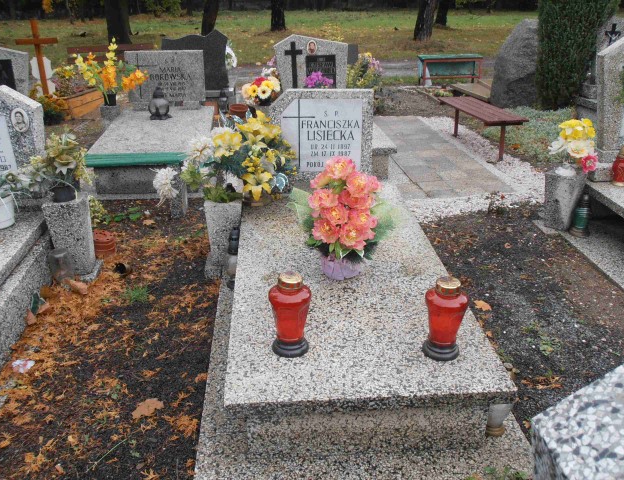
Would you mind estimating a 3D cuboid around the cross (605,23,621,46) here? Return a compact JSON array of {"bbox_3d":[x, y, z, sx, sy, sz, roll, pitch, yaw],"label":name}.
[{"bbox_3d":[2.662,-1.798,6.061,0.130,0.240,0.035,-1,24,-3],"label":"cross"}]

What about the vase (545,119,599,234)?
[{"bbox_3d":[1.530,-0.402,4.082,0.280,0.620,0.270,-1,24,-3],"label":"vase"}]

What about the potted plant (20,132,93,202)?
[{"bbox_3d":[-1.263,-0.362,3.368,0.340,0.330,0.290,-3,22,-5],"label":"potted plant"}]

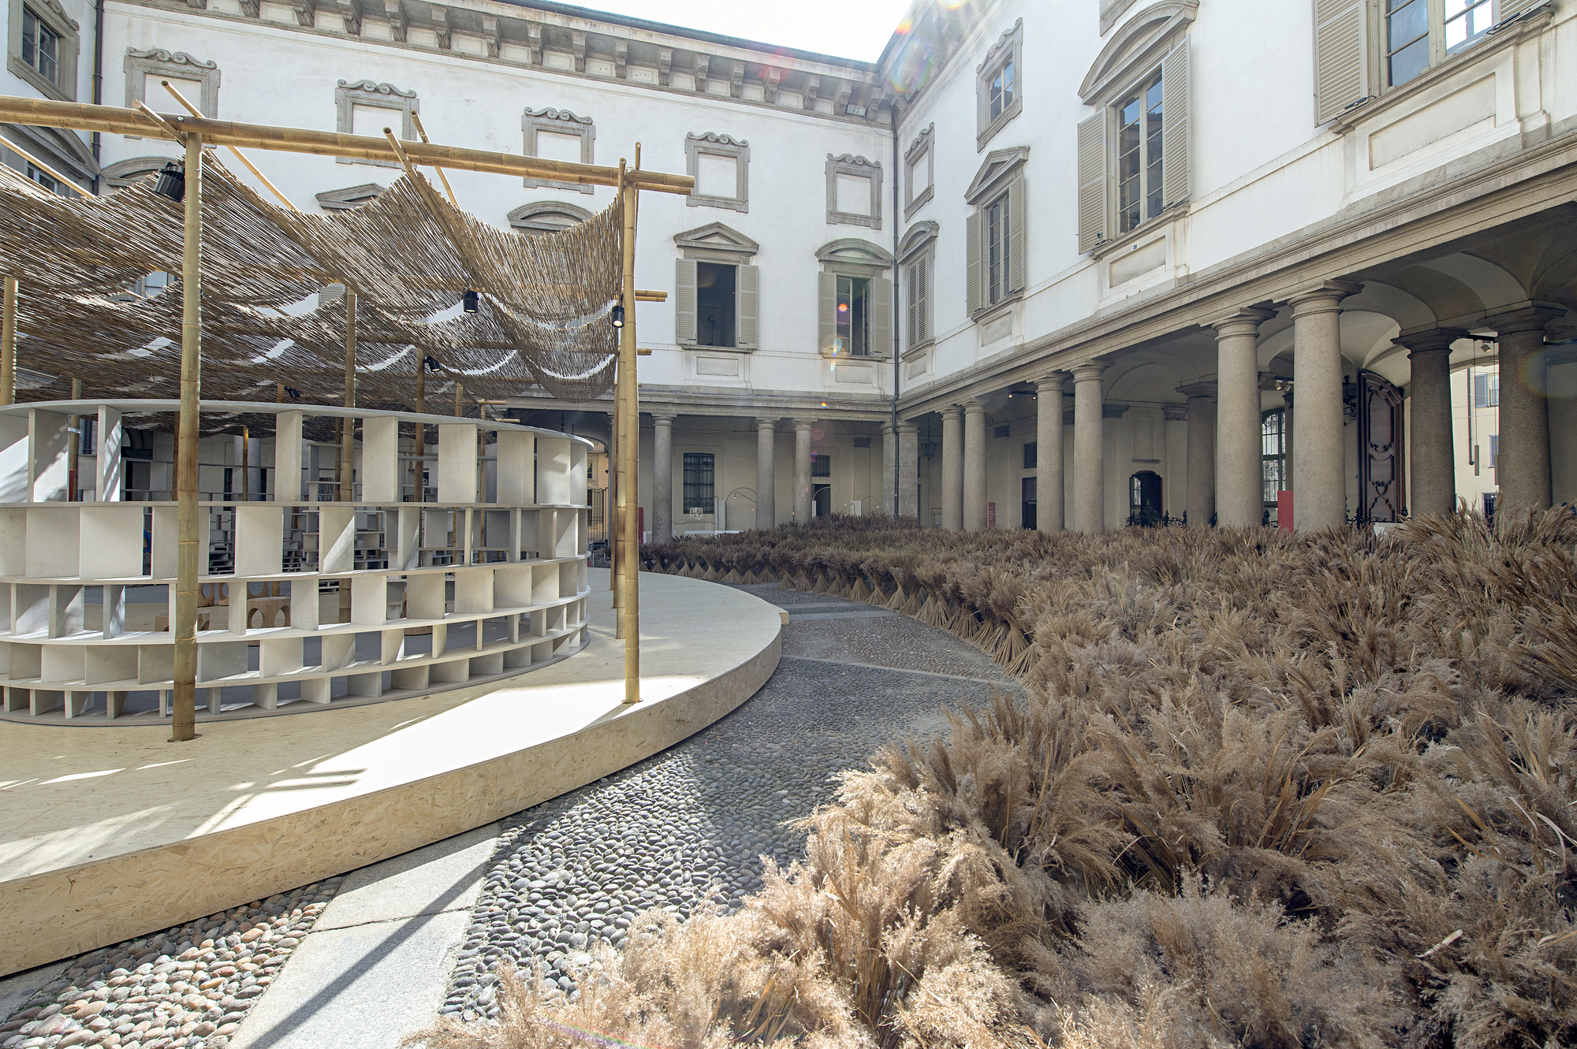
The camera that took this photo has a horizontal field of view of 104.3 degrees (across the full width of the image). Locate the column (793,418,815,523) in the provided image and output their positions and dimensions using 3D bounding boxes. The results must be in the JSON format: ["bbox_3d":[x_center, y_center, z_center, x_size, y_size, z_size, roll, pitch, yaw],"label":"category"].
[{"bbox_3d":[0.558,-1.370,22.368,0.756,4.790,0.756,-1,1,0],"label":"column"}]

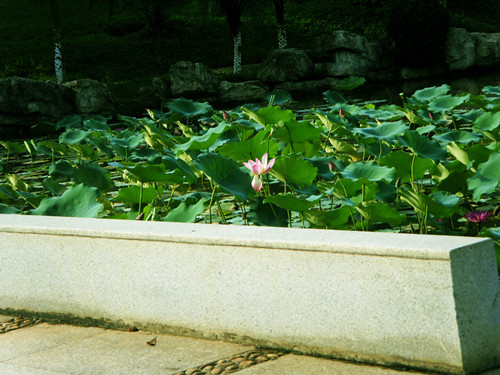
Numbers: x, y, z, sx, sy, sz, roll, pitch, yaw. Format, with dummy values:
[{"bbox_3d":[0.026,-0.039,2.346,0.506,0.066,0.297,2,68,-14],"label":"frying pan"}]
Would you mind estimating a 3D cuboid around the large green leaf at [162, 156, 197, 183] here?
[{"bbox_3d":[-0.477,-0.117,11.600,0.247,0.157,0.250,-7,7,-2],"label":"large green leaf"}]

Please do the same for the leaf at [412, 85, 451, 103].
[{"bbox_3d":[1.831,-0.953,17.139,0.398,0.145,0.378,-7,7,0],"label":"leaf"}]

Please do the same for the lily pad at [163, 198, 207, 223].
[{"bbox_3d":[-0.388,0.148,10.000,0.260,0.124,0.260,-7,7,-2],"label":"lily pad"}]

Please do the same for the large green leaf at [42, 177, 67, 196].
[{"bbox_3d":[-1.642,-0.008,14.190,0.197,0.150,0.197,-7,7,0],"label":"large green leaf"}]

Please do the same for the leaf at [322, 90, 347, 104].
[{"bbox_3d":[0.965,-1.028,19.300,0.266,0.063,0.253,15,20,0],"label":"leaf"}]

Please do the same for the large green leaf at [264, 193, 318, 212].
[{"bbox_3d":[0.274,0.099,11.177,0.350,0.099,0.315,-7,7,0],"label":"large green leaf"}]

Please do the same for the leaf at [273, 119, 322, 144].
[{"bbox_3d":[0.423,-0.499,15.051,0.436,0.195,0.327,-7,7,0],"label":"leaf"}]

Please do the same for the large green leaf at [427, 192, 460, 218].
[{"bbox_3d":[1.139,0.100,9.900,0.187,0.130,0.200,-6,8,6],"label":"large green leaf"}]

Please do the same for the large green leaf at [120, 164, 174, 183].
[{"bbox_3d":[-0.826,-0.112,13.482,0.407,0.105,0.346,-7,7,0],"label":"large green leaf"}]

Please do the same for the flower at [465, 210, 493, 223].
[{"bbox_3d":[1.312,0.166,9.700,0.150,0.060,0.150,-6,8,8],"label":"flower"}]

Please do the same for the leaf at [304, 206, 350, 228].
[{"bbox_3d":[0.453,0.178,10.000,0.278,0.062,0.264,-7,-14,0],"label":"leaf"}]

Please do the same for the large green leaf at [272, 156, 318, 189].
[{"bbox_3d":[0.261,-0.088,9.900,0.281,0.148,0.250,-7,7,2],"label":"large green leaf"}]

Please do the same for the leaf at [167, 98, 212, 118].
[{"bbox_3d":[-0.680,-0.888,19.000,0.512,0.102,0.487,3,17,0],"label":"leaf"}]

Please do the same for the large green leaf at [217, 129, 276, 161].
[{"bbox_3d":[-0.011,-0.318,12.800,0.445,0.099,0.423,-8,-19,0],"label":"large green leaf"}]

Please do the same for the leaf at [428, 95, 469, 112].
[{"bbox_3d":[1.844,-0.780,15.700,0.364,0.073,0.346,-11,19,0],"label":"leaf"}]

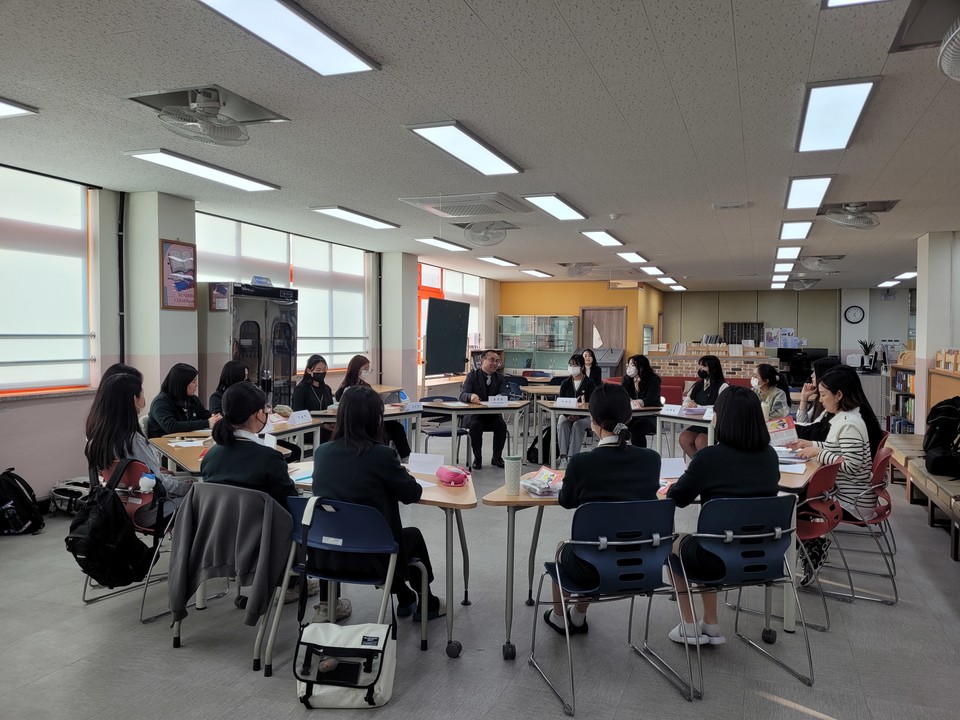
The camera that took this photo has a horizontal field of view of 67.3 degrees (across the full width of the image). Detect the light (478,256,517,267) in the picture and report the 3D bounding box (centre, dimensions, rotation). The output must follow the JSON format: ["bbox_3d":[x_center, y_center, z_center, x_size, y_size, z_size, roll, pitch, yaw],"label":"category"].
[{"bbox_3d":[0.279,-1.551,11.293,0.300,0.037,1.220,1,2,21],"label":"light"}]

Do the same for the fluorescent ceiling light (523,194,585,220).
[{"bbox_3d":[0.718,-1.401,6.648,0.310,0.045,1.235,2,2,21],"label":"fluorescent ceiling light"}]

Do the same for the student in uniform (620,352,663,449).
[{"bbox_3d":[1.821,0.581,8.107,0.480,1.250,0.760,1,2,24],"label":"student in uniform"}]

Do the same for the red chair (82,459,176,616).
[{"bbox_3d":[-1.774,0.901,3.958,0.540,0.800,0.570,2,2,29],"label":"red chair"}]

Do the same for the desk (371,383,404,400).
[{"bbox_3d":[-1.594,0.775,9.926,0.620,0.710,1.300,1,2,21],"label":"desk"}]

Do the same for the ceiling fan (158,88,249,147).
[{"bbox_3d":[-1.539,-1.352,4.028,0.480,0.300,0.480,1,2,21],"label":"ceiling fan"}]

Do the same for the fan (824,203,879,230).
[{"bbox_3d":[3.540,-1.362,6.867,0.450,0.220,0.450,1,2,21],"label":"fan"}]

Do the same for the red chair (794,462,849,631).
[{"bbox_3d":[1.679,0.915,3.873,0.550,0.790,0.530,2,2,41],"label":"red chair"}]

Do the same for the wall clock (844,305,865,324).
[{"bbox_3d":[9.019,-1.075,17.339,0.440,0.440,0.050,1,2,21],"label":"wall clock"}]

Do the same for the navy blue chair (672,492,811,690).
[{"bbox_3d":[1.064,0.931,3.143,0.530,0.790,0.550,0,2,-14],"label":"navy blue chair"}]

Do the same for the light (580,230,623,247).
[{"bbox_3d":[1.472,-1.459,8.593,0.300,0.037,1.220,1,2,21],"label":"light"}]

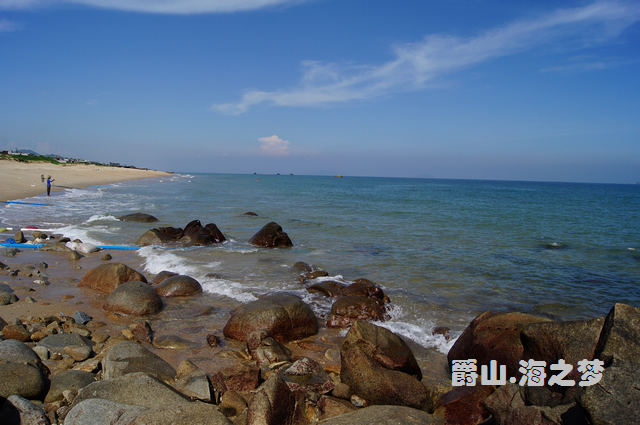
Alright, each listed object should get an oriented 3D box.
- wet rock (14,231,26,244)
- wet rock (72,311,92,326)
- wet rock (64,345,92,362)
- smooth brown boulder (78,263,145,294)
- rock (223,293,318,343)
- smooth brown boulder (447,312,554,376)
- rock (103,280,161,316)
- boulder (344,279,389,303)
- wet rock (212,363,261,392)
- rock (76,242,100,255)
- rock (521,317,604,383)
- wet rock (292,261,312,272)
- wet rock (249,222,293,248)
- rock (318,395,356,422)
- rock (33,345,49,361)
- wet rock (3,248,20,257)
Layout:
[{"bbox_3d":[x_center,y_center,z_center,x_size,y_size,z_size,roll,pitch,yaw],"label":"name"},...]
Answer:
[{"bbox_3d":[-8.548,0.706,13.652,0.314,0.355,0.267,-1,5,-32],"label":"wet rock"},{"bbox_3d":[-3.070,1.364,6.200,0.230,0.165,0.200,-1,5,-26],"label":"wet rock"},{"bbox_3d":[-2.566,1.485,5.091,0.297,0.148,0.250,-1,5,-27],"label":"wet rock"},{"bbox_3d":[-3.841,1.184,8.930,1.178,0.447,1.001,0,5,-23],"label":"smooth brown boulder"},{"bbox_3d":[-0.680,1.396,6.728,1.327,0.509,0.995,1,4,-6],"label":"rock"},{"bbox_3d":[1.984,1.478,5.300,1.050,0.660,0.900,3,5,21],"label":"smooth brown boulder"},{"bbox_3d":[-2.946,1.324,7.550,0.931,0.448,0.792,0,5,-21],"label":"rock"},{"bbox_3d":[0.833,1.378,8.507,0.853,0.389,0.725,2,4,6],"label":"boulder"},{"bbox_3d":[-0.796,1.562,4.581,0.459,0.201,0.322,1,4,-10],"label":"wet rock"},{"bbox_3d":[-5.928,0.906,12.271,0.614,0.252,0.450,-1,5,-26],"label":"rock"},{"bbox_3d":[2.351,1.355,4.700,0.740,0.580,0.620,4,5,28],"label":"rock"},{"bbox_3d":[-0.407,1.256,11.258,0.470,0.246,0.376,1,4,-2],"label":"wet rock"},{"bbox_3d":[-1.493,0.664,14.782,1.365,0.730,1.092,1,4,-6],"label":"wet rock"},{"bbox_3d":[0.139,1.543,3.800,0.310,0.180,0.250,2,4,3],"label":"rock"},{"bbox_3d":[-2.856,1.431,4.900,0.145,0.145,0.135,-1,5,-30],"label":"rock"},{"bbox_3d":[-7.428,0.957,11.524,0.344,0.176,0.275,-1,5,-33],"label":"wet rock"}]

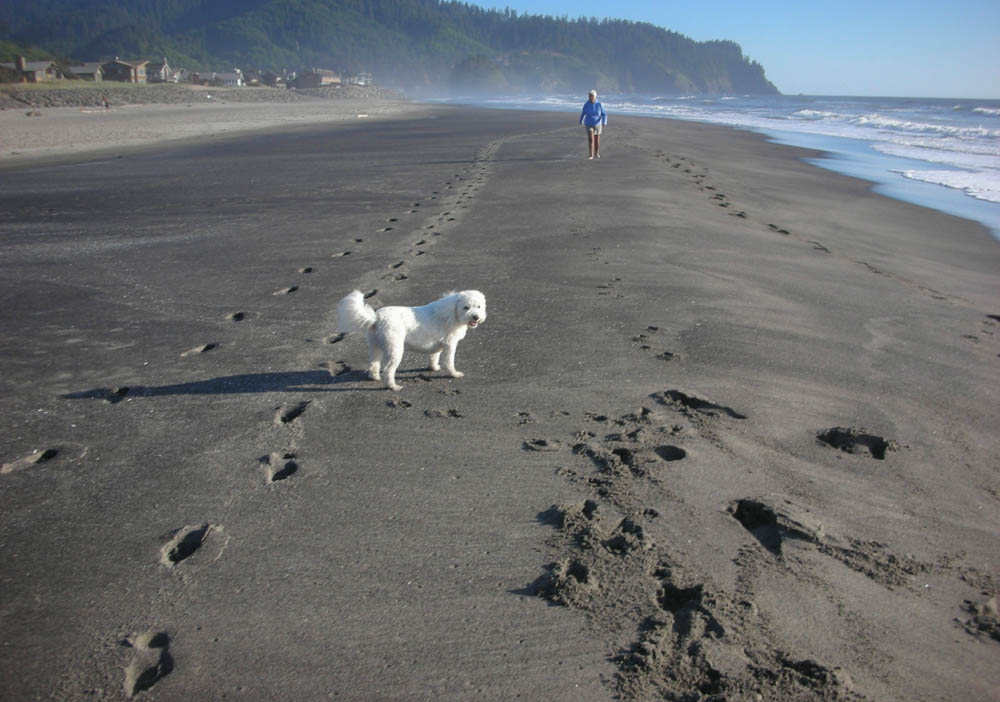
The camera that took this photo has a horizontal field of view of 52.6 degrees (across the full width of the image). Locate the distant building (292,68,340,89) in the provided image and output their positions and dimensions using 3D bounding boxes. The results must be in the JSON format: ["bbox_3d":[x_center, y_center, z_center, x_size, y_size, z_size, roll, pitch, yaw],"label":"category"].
[{"bbox_3d":[-66.600,-98.793,366.972,11.000,7.400,14.000,4,15,16],"label":"distant building"}]

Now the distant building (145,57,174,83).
[{"bbox_3d":[-76.488,-62.982,226.464,6.500,5.800,7.500,1,14,3],"label":"distant building"}]

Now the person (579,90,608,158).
[{"bbox_3d":[2.281,-5.562,24.794,0.680,1.660,0.420,1,14,4],"label":"person"}]

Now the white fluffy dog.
[{"bbox_3d":[-0.475,-0.079,5.590,0.840,0.500,0.280,-10,17,-35],"label":"white fluffy dog"}]

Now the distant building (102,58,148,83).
[{"bbox_3d":[-76.865,-57.393,207.249,7.500,5.100,7.800,1,14,3],"label":"distant building"}]

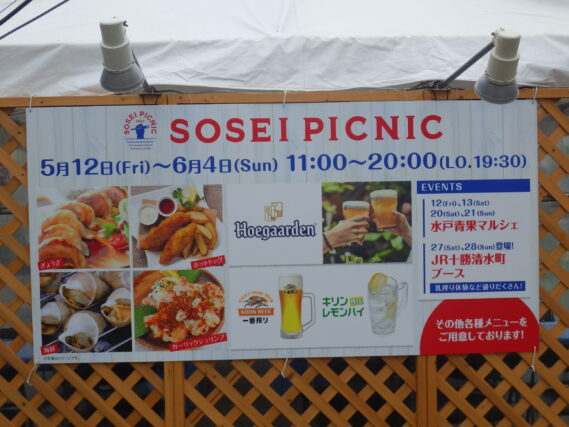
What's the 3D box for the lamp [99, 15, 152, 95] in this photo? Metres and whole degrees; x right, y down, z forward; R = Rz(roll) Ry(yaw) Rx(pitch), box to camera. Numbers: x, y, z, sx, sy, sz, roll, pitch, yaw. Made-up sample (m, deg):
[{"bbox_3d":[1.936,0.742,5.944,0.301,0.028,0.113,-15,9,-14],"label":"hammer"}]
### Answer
[{"bbox_3d":[-0.476,-0.454,1.980,0.140,0.205,0.150,-1,45,3],"label":"lamp"}]

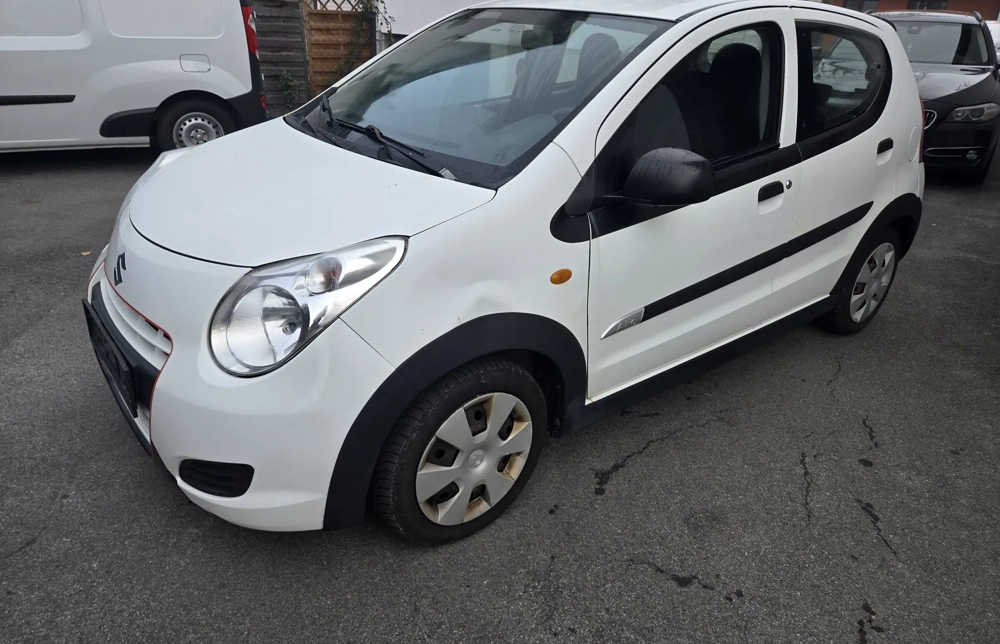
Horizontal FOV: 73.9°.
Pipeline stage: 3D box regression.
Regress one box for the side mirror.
[{"bbox_3d":[0.462,-0.389,1.795,0.150,0.165,0.190,-17,31,-35],"label":"side mirror"}]

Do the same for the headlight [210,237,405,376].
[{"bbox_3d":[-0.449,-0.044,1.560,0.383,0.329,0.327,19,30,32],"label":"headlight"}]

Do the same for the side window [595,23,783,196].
[{"bbox_3d":[0.624,-0.685,2.060,1.010,0.472,0.050,-17,15,-35],"label":"side window"}]

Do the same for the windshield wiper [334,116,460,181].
[{"bbox_3d":[-0.326,-0.529,1.964,0.080,0.060,0.768,-28,39,-23],"label":"windshield wiper"}]

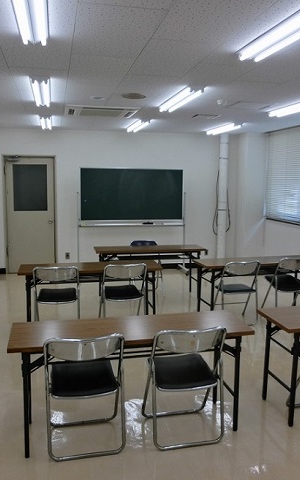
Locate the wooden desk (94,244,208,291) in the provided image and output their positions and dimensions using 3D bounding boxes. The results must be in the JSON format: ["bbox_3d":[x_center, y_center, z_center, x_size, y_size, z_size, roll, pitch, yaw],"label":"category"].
[{"bbox_3d":[-0.012,0.465,6.316,1.504,0.695,0.450,-1,8,-10],"label":"wooden desk"}]

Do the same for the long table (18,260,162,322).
[{"bbox_3d":[-0.649,0.643,4.949,1.504,0.695,0.450,-1,8,-11],"label":"long table"}]

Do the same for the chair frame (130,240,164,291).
[{"bbox_3d":[-0.026,0.408,6.397,0.450,0.770,0.500,-1,8,-12],"label":"chair frame"}]

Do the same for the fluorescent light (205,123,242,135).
[{"bbox_3d":[1.095,-1.674,6.631,0.170,0.085,1.220,-1,8,-12],"label":"fluorescent light"}]

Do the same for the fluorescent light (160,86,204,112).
[{"bbox_3d":[0.297,-1.414,4.535,0.170,0.062,1.250,-1,8,-12],"label":"fluorescent light"}]

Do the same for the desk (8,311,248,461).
[{"bbox_3d":[-0.118,0.920,2.946,1.504,0.695,0.450,-1,8,-13],"label":"desk"}]

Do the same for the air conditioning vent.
[{"bbox_3d":[-0.606,-1.557,5.419,0.860,0.045,0.850,-1,8,-12],"label":"air conditioning vent"}]

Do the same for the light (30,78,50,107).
[{"bbox_3d":[-1.030,-1.389,4.250,0.170,0.062,1.250,-1,8,-12],"label":"light"}]

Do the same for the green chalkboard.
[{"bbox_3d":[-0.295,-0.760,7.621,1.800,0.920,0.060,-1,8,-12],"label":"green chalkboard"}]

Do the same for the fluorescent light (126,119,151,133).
[{"bbox_3d":[-0.185,-1.647,6.332,0.170,0.085,1.220,-1,8,-12],"label":"fluorescent light"}]

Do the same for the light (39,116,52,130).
[{"bbox_3d":[-1.518,-1.700,6.506,0.170,0.062,1.250,-1,8,-12],"label":"light"}]

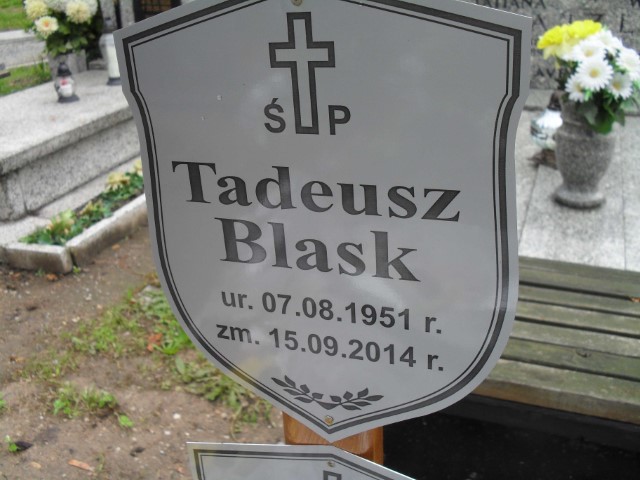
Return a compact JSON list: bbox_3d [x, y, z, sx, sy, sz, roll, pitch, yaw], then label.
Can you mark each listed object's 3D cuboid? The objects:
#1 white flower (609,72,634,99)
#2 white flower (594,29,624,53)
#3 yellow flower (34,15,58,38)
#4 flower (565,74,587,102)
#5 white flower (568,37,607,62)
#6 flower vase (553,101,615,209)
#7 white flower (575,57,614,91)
[{"bbox_3d":[0.660,-0.341,1.430,0.066,0.066,0.032,4,9,15],"label":"white flower"},{"bbox_3d":[0.651,-0.451,1.470,0.075,0.035,0.072,-6,63,-5],"label":"white flower"},{"bbox_3d":[-1.353,-1.056,3.200,0.115,0.115,0.055,-11,9,-14],"label":"yellow flower"},{"bbox_3d":[0.573,-0.337,1.440,0.065,0.066,0.032,14,18,31],"label":"flower"},{"bbox_3d":[0.591,-0.417,1.430,0.082,0.035,0.075,7,66,21],"label":"white flower"},{"bbox_3d":[0.642,-0.220,1.558,0.145,0.260,0.145,7,28,21],"label":"flower vase"},{"bbox_3d":[0.598,-0.363,1.410,0.084,0.082,0.033,7,11,21],"label":"white flower"}]

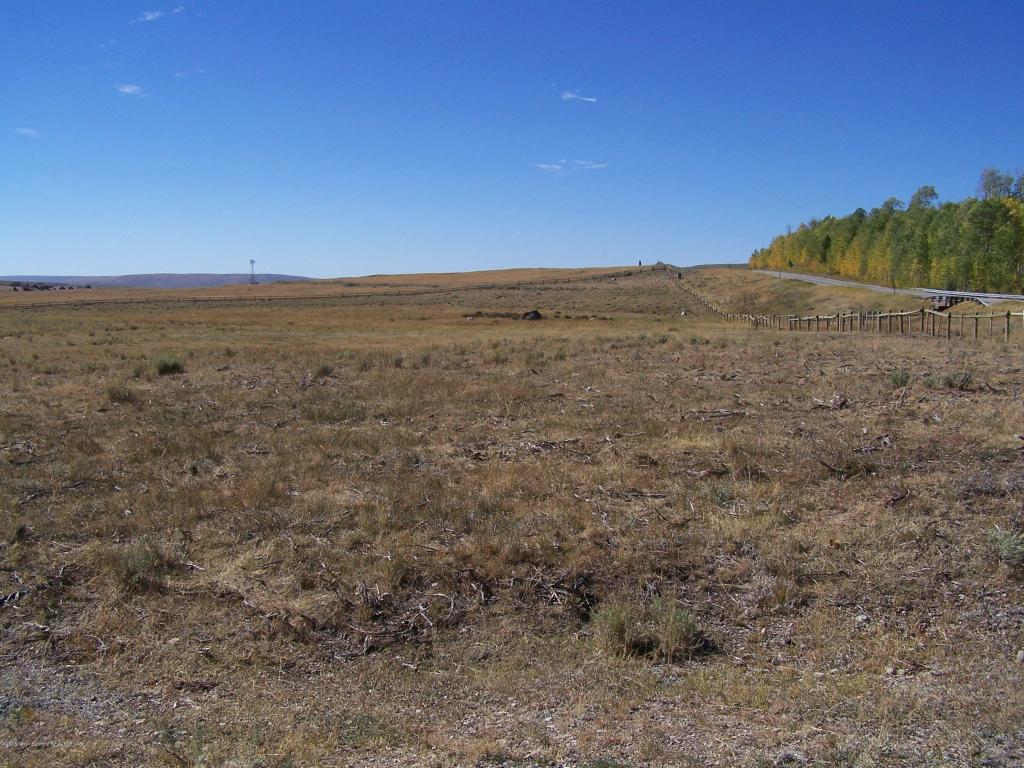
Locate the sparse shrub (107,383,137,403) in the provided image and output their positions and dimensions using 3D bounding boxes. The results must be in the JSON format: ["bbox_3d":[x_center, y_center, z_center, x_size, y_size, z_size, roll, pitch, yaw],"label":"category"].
[{"bbox_3d":[-5.902,0.132,17.000,0.446,0.283,0.402,0,5,0],"label":"sparse shrub"}]

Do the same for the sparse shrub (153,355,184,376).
[{"bbox_3d":[-6.947,-0.360,22.800,0.608,0.380,0.548,0,5,0],"label":"sparse shrub"}]

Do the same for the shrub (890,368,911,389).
[{"bbox_3d":[6.705,-0.091,19.400,0.345,0.323,0.345,0,5,0],"label":"shrub"}]

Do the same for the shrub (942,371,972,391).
[{"bbox_3d":[7.530,-0.055,19.000,0.507,0.316,0.456,0,5,0],"label":"shrub"}]

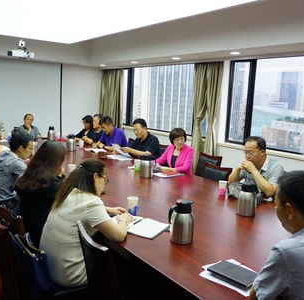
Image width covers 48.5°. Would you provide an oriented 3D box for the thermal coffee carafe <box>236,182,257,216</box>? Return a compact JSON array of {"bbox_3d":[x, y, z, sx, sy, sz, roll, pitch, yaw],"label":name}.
[{"bbox_3d":[0.746,0.372,2.599,0.180,0.246,0.148,-4,11,-37],"label":"thermal coffee carafe"}]

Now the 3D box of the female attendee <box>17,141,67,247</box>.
[{"bbox_3d":[-0.763,0.540,2.716,0.660,1.240,0.480,-6,12,-42],"label":"female attendee"}]

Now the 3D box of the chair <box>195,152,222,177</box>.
[{"bbox_3d":[0.556,0.535,4.301,0.560,0.920,0.450,-5,11,-39],"label":"chair"}]

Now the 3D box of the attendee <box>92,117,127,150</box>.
[{"bbox_3d":[-0.687,0.075,5.601,0.520,1.270,0.800,10,12,38],"label":"attendee"}]

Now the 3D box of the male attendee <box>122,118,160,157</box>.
[{"bbox_3d":[-0.239,0.198,4.917,0.520,1.280,0.700,11,12,43],"label":"male attendee"}]

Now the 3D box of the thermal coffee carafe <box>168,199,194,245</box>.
[{"bbox_3d":[0.171,0.428,2.029,0.180,0.250,0.140,-3,10,-30],"label":"thermal coffee carafe"}]

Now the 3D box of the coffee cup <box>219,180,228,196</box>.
[{"bbox_3d":[0.650,0.351,3.055,0.078,0.116,0.078,2,9,0],"label":"coffee cup"}]

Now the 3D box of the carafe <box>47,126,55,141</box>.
[{"bbox_3d":[-1.794,-0.291,6.039,0.138,0.244,0.170,2,9,-3],"label":"carafe"}]

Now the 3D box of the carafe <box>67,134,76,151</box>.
[{"bbox_3d":[-1.202,-0.110,5.059,0.138,0.244,0.170,2,9,-3],"label":"carafe"}]

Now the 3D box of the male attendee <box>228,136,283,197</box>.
[{"bbox_3d":[1.033,0.522,3.303,0.640,1.280,0.510,-3,10,-33],"label":"male attendee"}]

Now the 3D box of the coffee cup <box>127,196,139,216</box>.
[{"bbox_3d":[-0.134,0.417,2.480,0.083,0.114,0.083,3,9,0],"label":"coffee cup"}]

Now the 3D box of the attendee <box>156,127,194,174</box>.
[{"bbox_3d":[0.242,0.355,4.220,0.480,1.230,0.680,9,11,36],"label":"attendee"}]

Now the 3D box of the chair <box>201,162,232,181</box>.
[{"bbox_3d":[0.515,0.640,3.584,0.560,0.920,0.450,-5,11,-39],"label":"chair"}]

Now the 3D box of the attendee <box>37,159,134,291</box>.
[{"bbox_3d":[-0.386,0.654,2.134,0.700,1.230,0.500,-5,12,-40],"label":"attendee"}]

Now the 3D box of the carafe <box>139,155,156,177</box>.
[{"bbox_3d":[-0.034,0.172,3.683,0.180,0.250,0.140,2,8,0],"label":"carafe"}]

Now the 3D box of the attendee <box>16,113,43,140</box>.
[{"bbox_3d":[-2.312,-0.081,6.364,0.520,1.190,0.680,-4,11,-35],"label":"attendee"}]

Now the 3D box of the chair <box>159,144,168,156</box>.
[{"bbox_3d":[-0.041,0.393,4.857,0.580,0.930,0.500,-4,11,-37],"label":"chair"}]

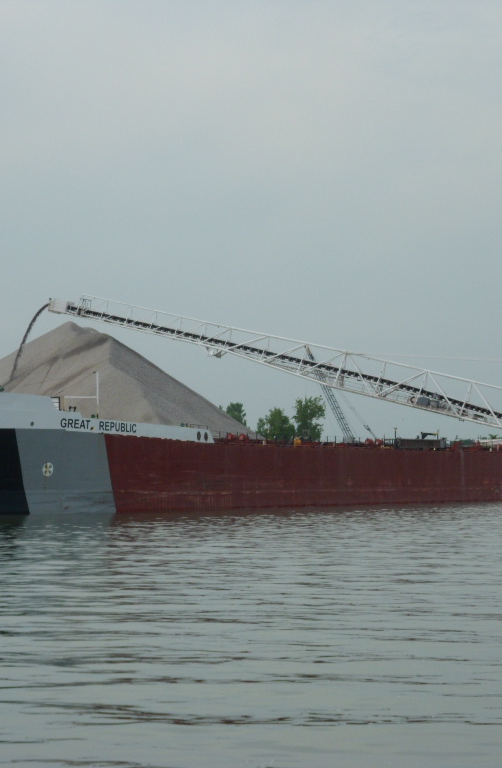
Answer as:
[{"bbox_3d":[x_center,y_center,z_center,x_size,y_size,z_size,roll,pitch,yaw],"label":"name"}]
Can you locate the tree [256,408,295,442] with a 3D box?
[{"bbox_3d":[3.944,10.141,400.000,6.400,12.400,6.400,-1,-2,0],"label":"tree"}]

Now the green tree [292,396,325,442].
[{"bbox_3d":[9.256,9.175,400.000,5.500,14.300,5.500,-1,-2,0],"label":"green tree"}]

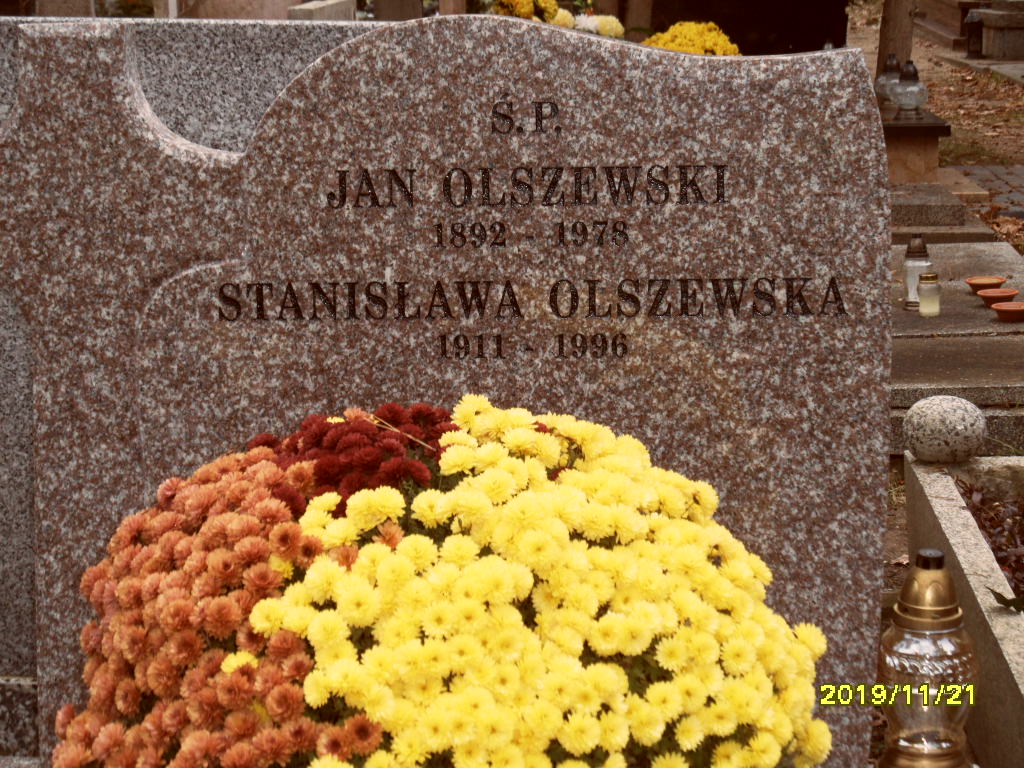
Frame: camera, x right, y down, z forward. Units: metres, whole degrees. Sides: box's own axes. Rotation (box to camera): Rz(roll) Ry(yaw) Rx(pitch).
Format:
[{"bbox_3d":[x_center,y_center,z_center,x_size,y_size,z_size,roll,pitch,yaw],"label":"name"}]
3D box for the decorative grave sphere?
[{"bbox_3d":[0.783,0.085,4.280,0.147,0.125,0.147,0,15,0],"label":"decorative grave sphere"}]

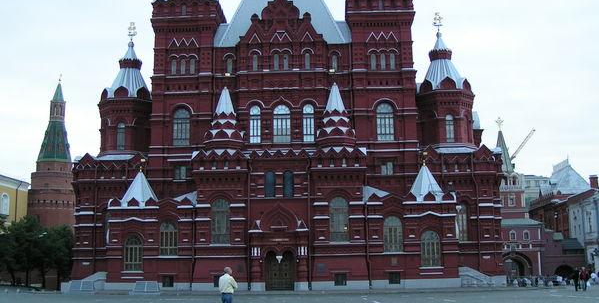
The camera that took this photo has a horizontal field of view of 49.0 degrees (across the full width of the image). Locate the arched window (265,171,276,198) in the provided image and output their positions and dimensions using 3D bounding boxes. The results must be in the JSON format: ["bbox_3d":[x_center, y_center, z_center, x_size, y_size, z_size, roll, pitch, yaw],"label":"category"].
[{"bbox_3d":[-3.588,4.079,80.639,1.341,3.152,0.400,-1,-11,2],"label":"arched window"}]

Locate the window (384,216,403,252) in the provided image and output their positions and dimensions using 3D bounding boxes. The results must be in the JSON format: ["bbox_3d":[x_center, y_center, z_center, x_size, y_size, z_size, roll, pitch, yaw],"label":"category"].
[{"bbox_3d":[11.203,9.867,78.392,2.218,4.205,0.400,-1,-11,2],"label":"window"}]

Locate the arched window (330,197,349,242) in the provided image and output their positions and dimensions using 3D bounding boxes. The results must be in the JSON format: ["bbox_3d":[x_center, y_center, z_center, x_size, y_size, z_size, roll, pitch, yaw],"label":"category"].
[{"bbox_3d":[4.769,8.118,78.192,2.208,5.280,0.400,-1,-11,2],"label":"arched window"}]

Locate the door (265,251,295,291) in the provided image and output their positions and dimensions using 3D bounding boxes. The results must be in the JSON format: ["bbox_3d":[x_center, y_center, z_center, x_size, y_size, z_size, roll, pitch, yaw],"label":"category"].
[{"bbox_3d":[-2.349,14.232,78.198,3.517,4.599,0.500,-1,-11,2],"label":"door"}]

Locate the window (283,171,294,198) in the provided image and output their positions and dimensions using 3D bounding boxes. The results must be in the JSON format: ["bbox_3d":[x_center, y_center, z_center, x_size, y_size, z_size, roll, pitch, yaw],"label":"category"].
[{"bbox_3d":[-1.240,3.889,76.544,1.318,3.072,0.400,-1,-10,3],"label":"window"}]

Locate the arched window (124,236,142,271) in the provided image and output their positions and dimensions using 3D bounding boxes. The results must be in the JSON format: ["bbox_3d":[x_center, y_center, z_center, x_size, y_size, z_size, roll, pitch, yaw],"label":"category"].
[{"bbox_3d":[-19.924,12.283,79.048,2.191,4.246,0.400,-1,-11,2],"label":"arched window"}]

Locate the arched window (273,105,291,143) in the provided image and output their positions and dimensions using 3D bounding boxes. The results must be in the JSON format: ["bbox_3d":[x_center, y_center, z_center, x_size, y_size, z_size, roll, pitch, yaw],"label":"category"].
[{"bbox_3d":[-2.252,-3.555,86.569,2.243,5.128,0.400,-1,-11,2],"label":"arched window"}]

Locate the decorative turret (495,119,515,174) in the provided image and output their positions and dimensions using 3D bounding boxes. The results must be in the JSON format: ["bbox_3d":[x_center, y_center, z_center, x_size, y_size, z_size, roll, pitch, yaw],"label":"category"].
[{"bbox_3d":[37.099,-1.140,120.746,4.600,10.450,4.600,-1,-10,2],"label":"decorative turret"}]

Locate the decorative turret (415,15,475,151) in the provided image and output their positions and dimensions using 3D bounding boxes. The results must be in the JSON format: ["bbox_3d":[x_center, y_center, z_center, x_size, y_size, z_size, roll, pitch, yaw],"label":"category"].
[{"bbox_3d":[16.205,-7.979,74.991,6.800,16.359,6.800,-1,-10,2],"label":"decorative turret"}]

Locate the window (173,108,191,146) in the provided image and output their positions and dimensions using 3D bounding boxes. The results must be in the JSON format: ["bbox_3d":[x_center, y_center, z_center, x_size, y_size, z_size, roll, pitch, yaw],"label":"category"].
[{"bbox_3d":[-15.559,-3.256,87.013,2.284,5.127,0.400,-1,-11,2],"label":"window"}]

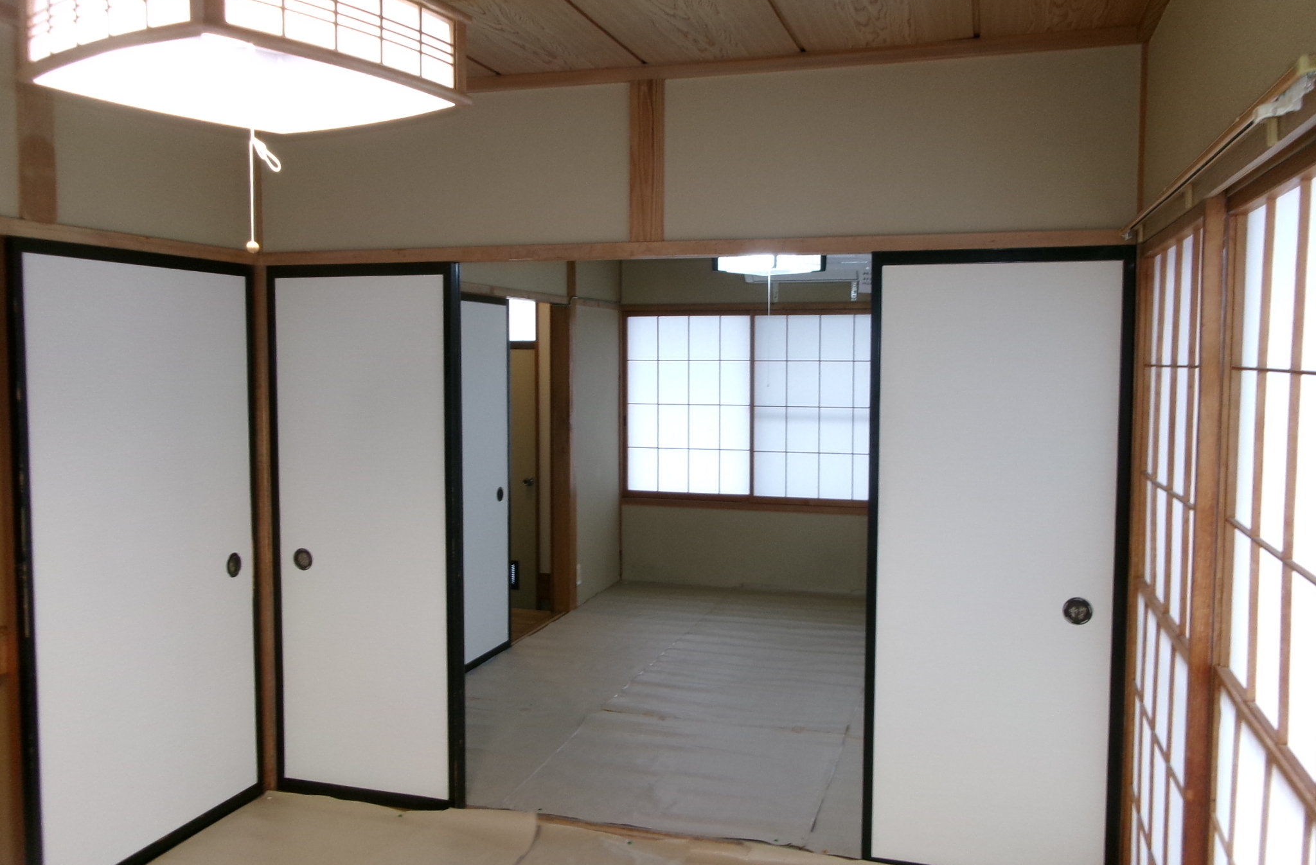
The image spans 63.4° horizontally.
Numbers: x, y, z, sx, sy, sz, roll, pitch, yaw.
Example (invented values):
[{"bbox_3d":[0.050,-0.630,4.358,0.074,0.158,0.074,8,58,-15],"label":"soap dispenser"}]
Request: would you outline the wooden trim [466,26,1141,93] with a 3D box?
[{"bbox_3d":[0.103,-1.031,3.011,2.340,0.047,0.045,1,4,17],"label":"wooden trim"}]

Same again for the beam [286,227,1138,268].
[{"bbox_3d":[-0.037,-0.534,3.137,2.625,0.050,0.095,1,4,17],"label":"beam"}]

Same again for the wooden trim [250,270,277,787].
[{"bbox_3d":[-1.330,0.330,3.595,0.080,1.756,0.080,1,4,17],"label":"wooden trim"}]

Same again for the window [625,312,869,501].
[{"bbox_3d":[0.561,-0.164,6.704,1.650,1.193,0.051,1,4,17],"label":"window"}]

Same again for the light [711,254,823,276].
[{"bbox_3d":[0.509,-0.800,4.871,0.380,0.140,0.380,-4,6,-45],"label":"light"}]

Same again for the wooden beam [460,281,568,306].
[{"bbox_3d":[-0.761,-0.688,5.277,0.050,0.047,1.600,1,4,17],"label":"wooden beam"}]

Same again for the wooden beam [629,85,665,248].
[{"bbox_3d":[-0.024,-0.787,3.112,0.105,0.462,0.060,1,4,17],"label":"wooden beam"}]

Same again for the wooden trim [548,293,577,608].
[{"bbox_3d":[-0.547,0.136,6.183,0.123,1.788,0.107,1,4,17],"label":"wooden trim"}]

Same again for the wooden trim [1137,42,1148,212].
[{"bbox_3d":[1.234,-0.755,2.704,0.025,0.450,0.025,1,4,17],"label":"wooden trim"}]

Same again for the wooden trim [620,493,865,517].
[{"bbox_3d":[0.558,0.467,6.748,1.650,0.056,0.080,1,4,17],"label":"wooden trim"}]

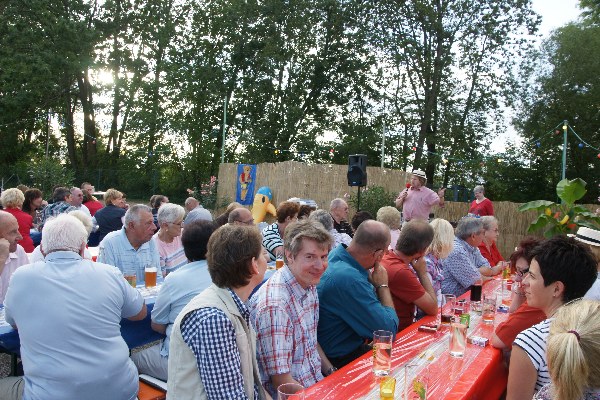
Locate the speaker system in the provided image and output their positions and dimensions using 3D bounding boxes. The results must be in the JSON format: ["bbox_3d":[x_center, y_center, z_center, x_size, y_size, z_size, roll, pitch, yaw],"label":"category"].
[{"bbox_3d":[1.087,-0.571,8.708,0.360,0.600,0.340,3,2,17],"label":"speaker system"}]

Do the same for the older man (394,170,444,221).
[{"bbox_3d":[1.848,0.418,6.974,0.720,1.750,0.420,3,2,14],"label":"older man"}]

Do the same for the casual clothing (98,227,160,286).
[{"bbox_3d":[-1.147,0.431,3.037,0.430,0.480,0.290,2,2,-30],"label":"casual clothing"}]

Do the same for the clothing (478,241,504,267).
[{"bbox_3d":[1.652,0.594,3.956,0.310,0.460,0.410,4,2,30],"label":"clothing"}]

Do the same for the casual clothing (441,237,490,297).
[{"bbox_3d":[1.227,0.549,3.357,0.380,0.510,0.440,3,2,6],"label":"casual clothing"}]

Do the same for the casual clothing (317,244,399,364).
[{"bbox_3d":[0.270,0.505,2.188,0.380,0.550,0.450,3,2,-3],"label":"casual clothing"}]

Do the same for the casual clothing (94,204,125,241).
[{"bbox_3d":[-2.359,0.327,5.607,0.410,0.530,0.310,4,2,30],"label":"casual clothing"}]

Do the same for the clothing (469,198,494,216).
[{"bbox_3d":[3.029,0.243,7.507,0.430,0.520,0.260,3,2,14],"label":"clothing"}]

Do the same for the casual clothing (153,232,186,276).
[{"bbox_3d":[-0.941,0.487,3.337,0.400,0.480,0.280,2,2,-37],"label":"casual clothing"}]

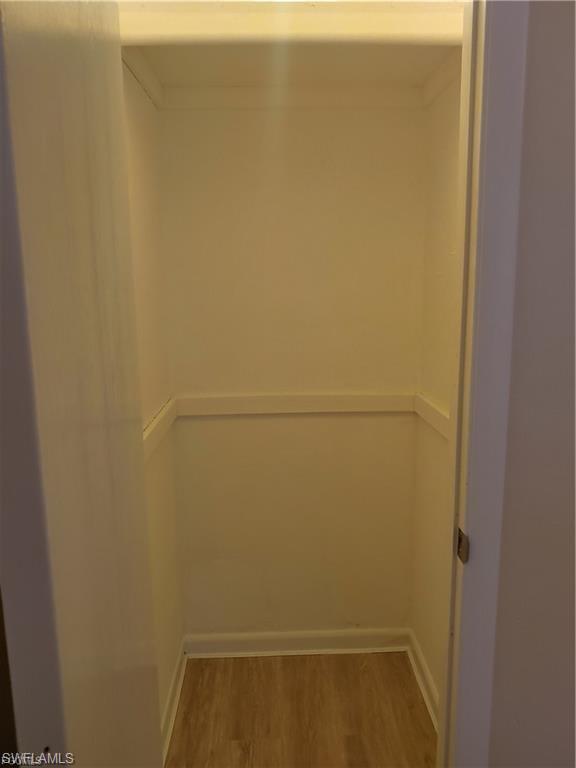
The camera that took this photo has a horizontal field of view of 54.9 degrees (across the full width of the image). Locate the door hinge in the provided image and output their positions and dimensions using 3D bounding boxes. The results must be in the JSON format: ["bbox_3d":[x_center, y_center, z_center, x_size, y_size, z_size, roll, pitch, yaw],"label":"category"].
[{"bbox_3d":[0.343,0.317,1.081,0.011,0.055,0.045,-1,9,-2],"label":"door hinge"}]

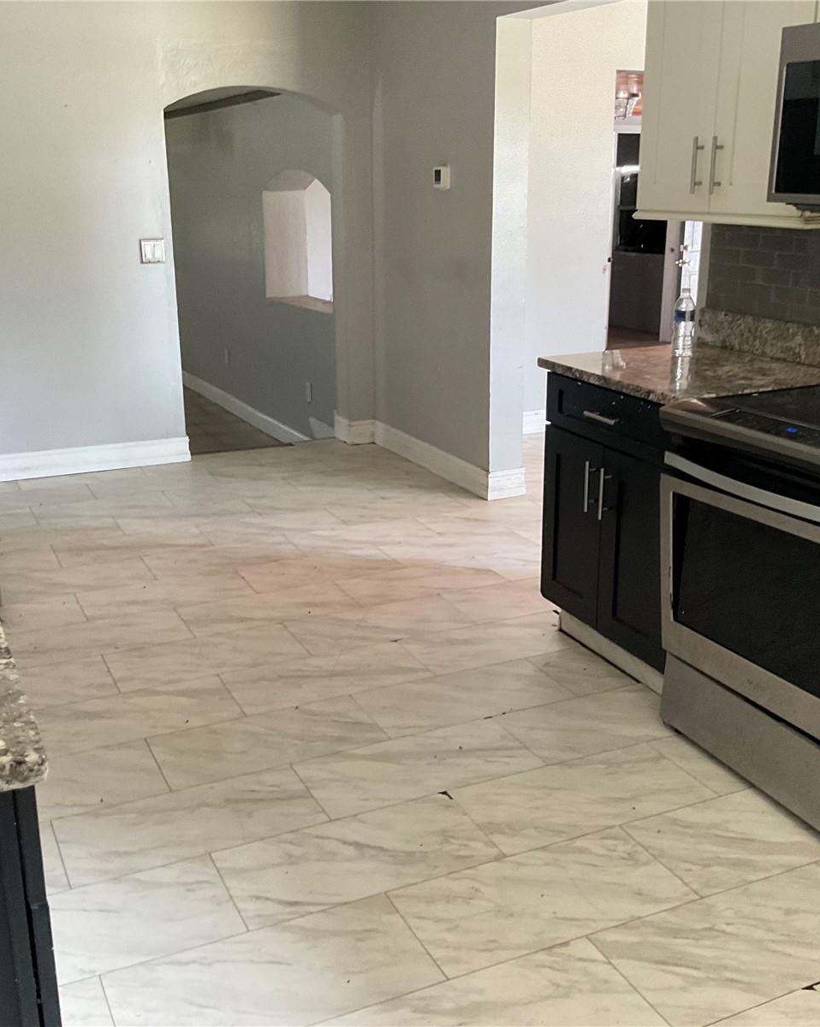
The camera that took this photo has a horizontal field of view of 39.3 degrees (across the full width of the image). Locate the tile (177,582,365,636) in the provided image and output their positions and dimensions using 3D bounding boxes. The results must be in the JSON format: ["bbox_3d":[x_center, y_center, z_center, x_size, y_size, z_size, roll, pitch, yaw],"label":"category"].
[{"bbox_3d":[-0.504,0.344,4.097,0.608,0.011,0.306,-8,19,-23],"label":"tile"}]

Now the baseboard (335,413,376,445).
[{"bbox_3d":[-0.312,-0.481,6.518,0.150,0.133,0.210,-8,19,-23],"label":"baseboard"}]

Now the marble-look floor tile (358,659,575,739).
[{"bbox_3d":[0.163,0.549,3.408,0.608,0.011,0.306,-8,19,-23],"label":"marble-look floor tile"}]

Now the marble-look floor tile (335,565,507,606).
[{"bbox_3d":[0.055,0.261,4.328,0.607,0.010,0.305,-8,19,-23],"label":"marble-look floor tile"}]

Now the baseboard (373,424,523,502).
[{"bbox_3d":[0.189,-0.304,5.904,0.200,0.135,1.278,-8,19,-23],"label":"baseboard"}]

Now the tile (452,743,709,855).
[{"bbox_3d":[0.434,0.709,2.872,0.607,0.010,0.305,-8,19,-23],"label":"tile"}]

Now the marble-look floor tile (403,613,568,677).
[{"bbox_3d":[0.300,0.428,3.793,0.608,0.011,0.306,-8,19,-23],"label":"marble-look floor tile"}]

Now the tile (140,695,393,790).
[{"bbox_3d":[-0.392,0.628,3.161,0.607,0.010,0.305,-8,19,-23],"label":"tile"}]

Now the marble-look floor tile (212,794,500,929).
[{"bbox_3d":[-0.120,0.789,2.631,0.607,0.010,0.305,-8,19,-23],"label":"marble-look floor tile"}]

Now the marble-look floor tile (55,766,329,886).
[{"bbox_3d":[-0.530,0.748,2.776,0.607,0.010,0.305,-8,19,-23],"label":"marble-look floor tile"}]

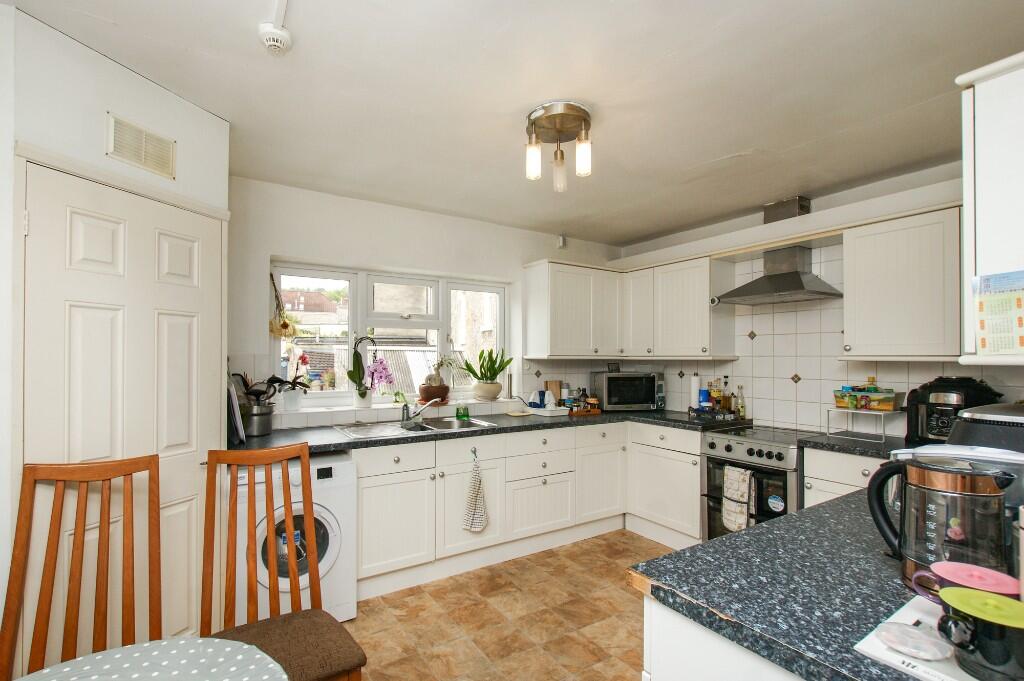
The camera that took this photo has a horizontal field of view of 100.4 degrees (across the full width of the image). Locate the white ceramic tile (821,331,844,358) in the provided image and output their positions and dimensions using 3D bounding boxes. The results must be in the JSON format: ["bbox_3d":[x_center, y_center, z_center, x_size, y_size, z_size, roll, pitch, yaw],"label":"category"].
[{"bbox_3d":[2.055,0.025,2.718,0.010,0.150,0.148,1,-2,-35],"label":"white ceramic tile"}]

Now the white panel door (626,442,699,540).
[{"bbox_3d":[1.140,1.104,3.180,0.022,0.570,0.600,1,-2,-31],"label":"white panel door"}]

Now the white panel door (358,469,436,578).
[{"bbox_3d":[-0.665,1.069,2.510,0.470,0.570,0.022,1,-2,-31],"label":"white panel door"}]

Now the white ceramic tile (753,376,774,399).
[{"bbox_3d":[1.821,0.346,3.090,0.010,0.150,0.150,1,-2,-31],"label":"white ceramic tile"}]

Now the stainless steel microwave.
[{"bbox_3d":[0.985,0.424,3.650,0.510,0.310,0.380,0,-1,-7],"label":"stainless steel microwave"}]

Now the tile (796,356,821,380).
[{"bbox_3d":[1.957,0.187,2.811,0.010,0.150,0.150,1,-1,-30],"label":"tile"}]

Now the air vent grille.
[{"bbox_3d":[-1.420,-0.740,1.643,0.015,0.158,0.235,-1,-2,21],"label":"air vent grille"}]

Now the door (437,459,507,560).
[{"bbox_3d":[-0.253,1.048,2.700,0.488,0.551,0.020,2,-3,-32],"label":"door"}]

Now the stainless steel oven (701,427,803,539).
[{"bbox_3d":[1.654,1.042,2.716,0.600,0.900,0.590,1,-1,-30],"label":"stainless steel oven"}]

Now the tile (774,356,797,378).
[{"bbox_3d":[1.881,0.186,2.942,0.010,0.150,0.150,1,-1,-30],"label":"tile"}]

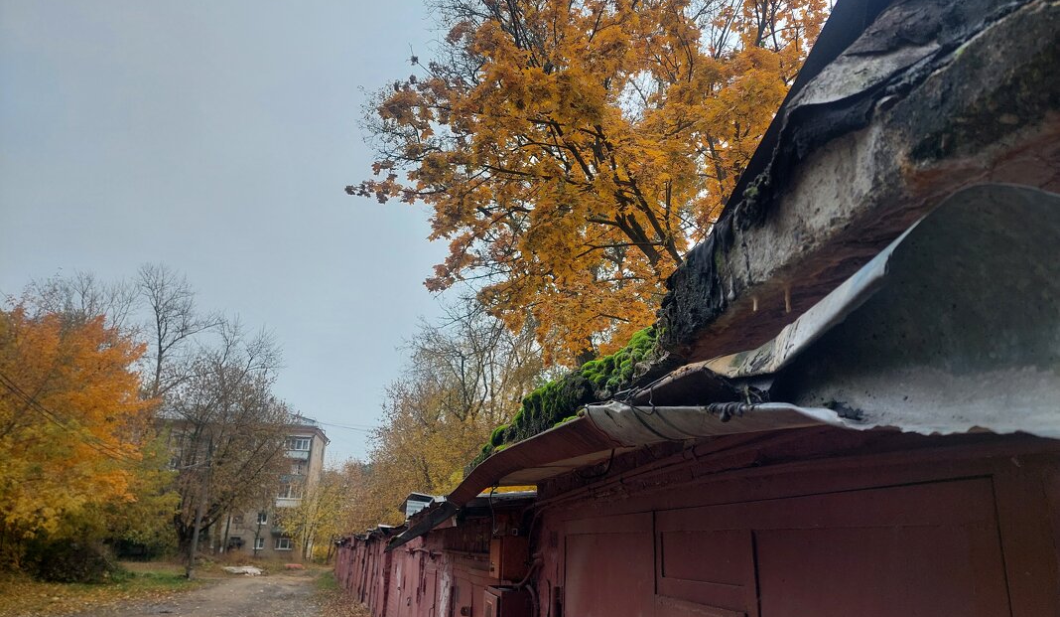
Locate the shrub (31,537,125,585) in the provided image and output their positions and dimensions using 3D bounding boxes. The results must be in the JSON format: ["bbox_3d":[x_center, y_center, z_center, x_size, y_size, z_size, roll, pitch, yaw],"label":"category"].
[{"bbox_3d":[-18.606,10.397,30.255,3.680,1.850,3.200,12,-21,-28],"label":"shrub"}]

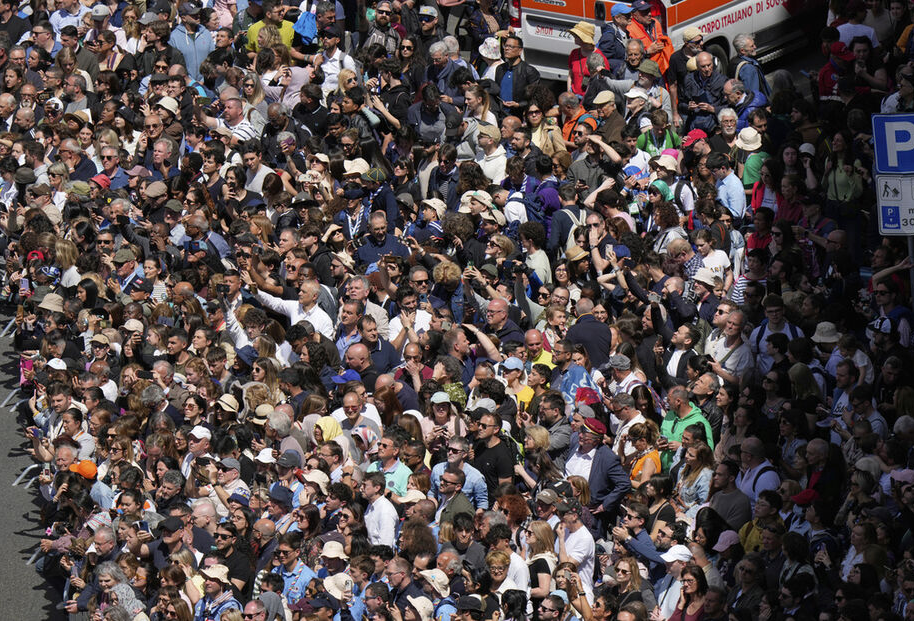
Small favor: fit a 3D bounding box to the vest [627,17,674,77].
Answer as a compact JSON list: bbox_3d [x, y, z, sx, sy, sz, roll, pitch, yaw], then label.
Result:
[{"bbox_3d":[1.926,-2.545,102.605,0.520,0.720,0.360,-13,19,-33],"label":"vest"}]

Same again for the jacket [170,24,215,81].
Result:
[{"bbox_3d":[-2.822,-2.726,110.670,0.500,0.650,0.270,1,17,5],"label":"jacket"}]

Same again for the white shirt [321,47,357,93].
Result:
[{"bbox_3d":[-1.127,-2.280,101.925,0.480,0.660,0.320,11,21,38],"label":"white shirt"}]

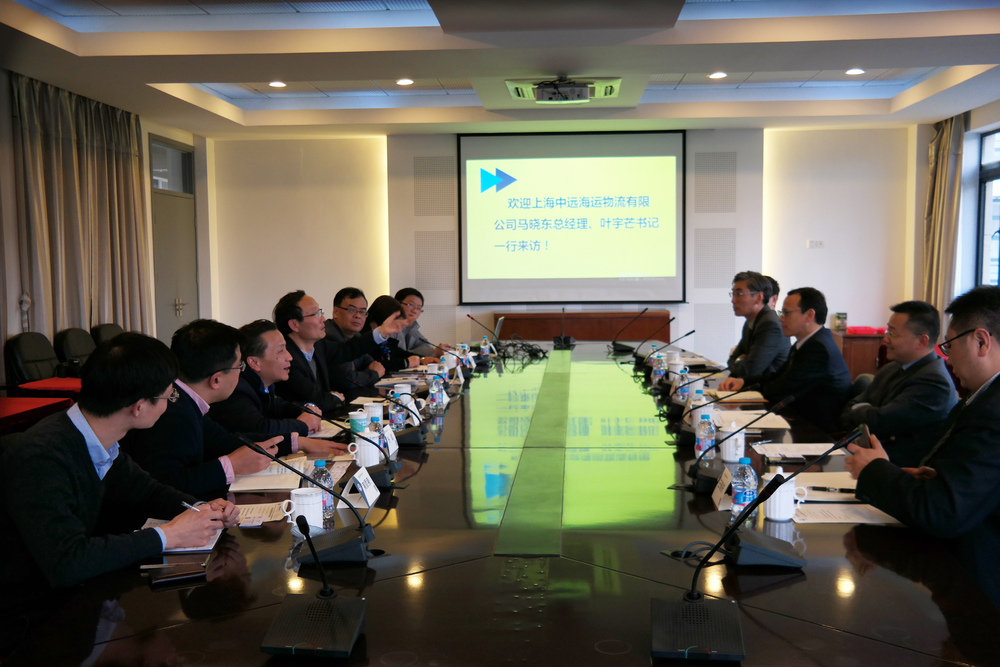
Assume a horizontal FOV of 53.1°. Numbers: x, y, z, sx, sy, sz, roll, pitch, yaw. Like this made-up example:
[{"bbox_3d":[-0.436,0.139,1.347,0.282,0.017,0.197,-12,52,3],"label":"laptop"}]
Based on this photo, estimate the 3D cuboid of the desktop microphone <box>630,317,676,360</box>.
[{"bbox_3d":[0.997,0.050,6.471,0.280,0.307,0.150,-1,4,-5],"label":"desktop microphone"}]

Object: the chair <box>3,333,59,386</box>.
[{"bbox_3d":[-2.724,0.517,6.200,0.620,1.030,0.560,0,4,9],"label":"chair"}]

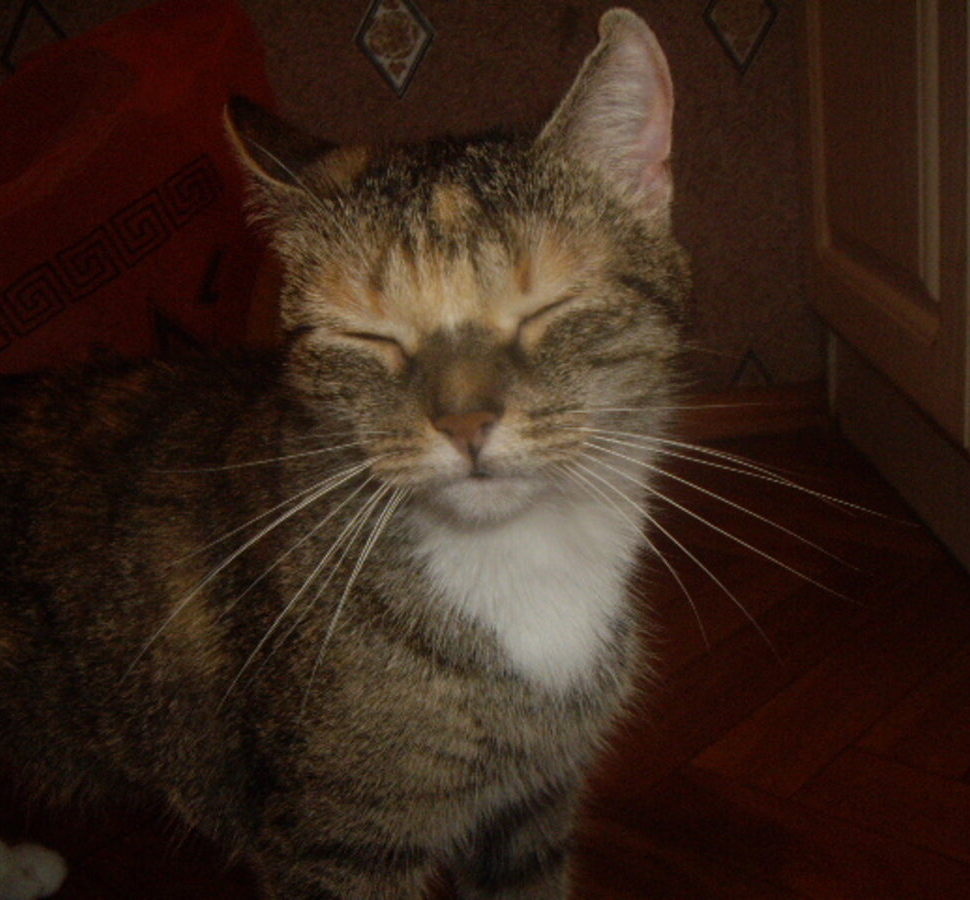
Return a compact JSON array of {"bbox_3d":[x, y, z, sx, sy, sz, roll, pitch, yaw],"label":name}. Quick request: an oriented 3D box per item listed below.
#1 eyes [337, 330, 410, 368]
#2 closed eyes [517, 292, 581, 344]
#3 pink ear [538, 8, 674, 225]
[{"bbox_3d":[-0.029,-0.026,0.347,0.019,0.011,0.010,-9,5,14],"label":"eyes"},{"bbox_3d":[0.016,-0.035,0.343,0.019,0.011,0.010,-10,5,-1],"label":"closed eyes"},{"bbox_3d":[0.035,-0.095,0.377,0.039,0.059,0.033,-4,7,-15],"label":"pink ear"}]

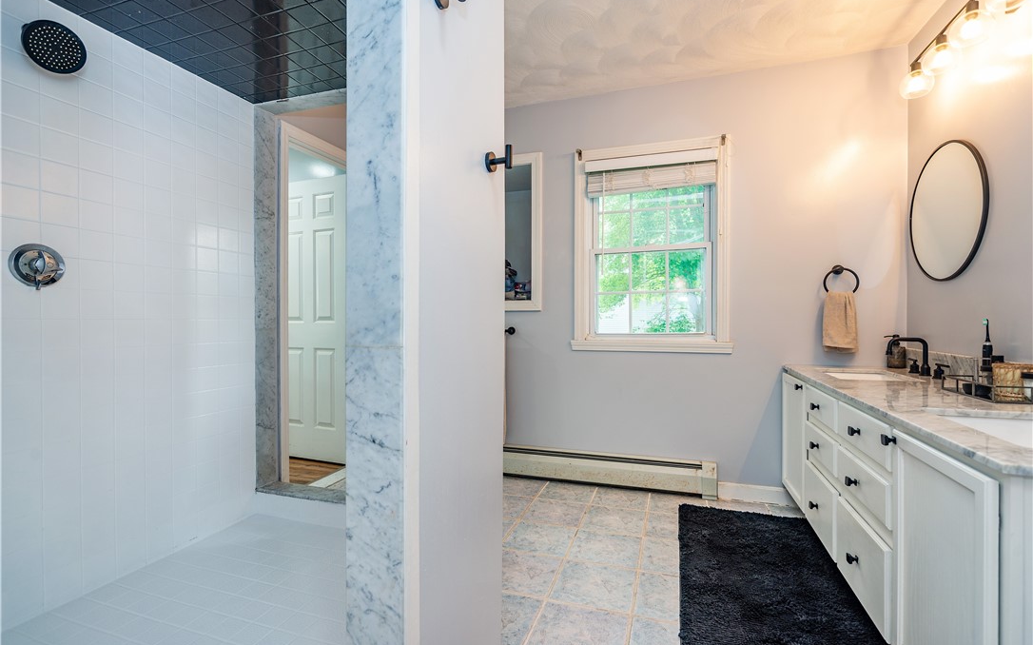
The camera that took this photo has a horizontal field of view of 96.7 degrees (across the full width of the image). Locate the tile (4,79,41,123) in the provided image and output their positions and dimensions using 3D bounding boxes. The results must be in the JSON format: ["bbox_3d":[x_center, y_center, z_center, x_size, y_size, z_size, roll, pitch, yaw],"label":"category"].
[{"bbox_3d":[-1.665,-0.737,1.534,0.008,0.110,0.109,0,0,19],"label":"tile"}]

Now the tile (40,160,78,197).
[{"bbox_3d":[-1.615,-0.508,1.623,0.008,0.108,0.108,0,0,19],"label":"tile"}]

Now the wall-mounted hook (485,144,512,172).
[{"bbox_3d":[-0.039,-0.418,1.170,0.060,0.069,0.054,0,0,19],"label":"wall-mounted hook"}]

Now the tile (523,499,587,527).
[{"bbox_3d":[0.212,1.016,2.457,0.298,0.010,0.298,0,0,19],"label":"tile"}]

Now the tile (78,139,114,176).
[{"bbox_3d":[-1.580,-0.618,1.726,0.008,0.108,0.108,0,0,19],"label":"tile"}]

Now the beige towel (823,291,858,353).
[{"bbox_3d":[1.709,0.001,2.420,0.162,0.325,0.055,0,0,19],"label":"beige towel"}]

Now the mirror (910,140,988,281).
[{"bbox_3d":[1.884,-0.475,2.022,0.024,0.587,0.587,0,0,19],"label":"mirror"}]

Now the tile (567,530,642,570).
[{"bbox_3d":[0.404,1.019,2.071,0.298,0.010,0.298,0,0,19],"label":"tile"}]

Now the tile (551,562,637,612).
[{"bbox_3d":[0.305,1.017,1.781,0.300,0.010,0.300,0,0,19],"label":"tile"}]

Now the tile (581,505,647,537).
[{"bbox_3d":[0.501,1.017,2.360,0.298,0.010,0.298,0,0,19],"label":"tile"}]

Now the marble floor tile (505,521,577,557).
[{"bbox_3d":[0.115,1.018,2.168,0.298,0.010,0.298,0,0,19],"label":"marble floor tile"}]

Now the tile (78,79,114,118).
[{"bbox_3d":[-1.594,-0.847,1.739,0.008,0.110,0.109,0,0,19],"label":"tile"}]

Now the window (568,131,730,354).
[{"bbox_3d":[0.796,-0.446,2.782,0.925,1.240,0.110,0,0,19],"label":"window"}]

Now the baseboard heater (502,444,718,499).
[{"bbox_3d":[0.441,0.911,2.868,1.500,0.195,0.072,0,0,19],"label":"baseboard heater"}]

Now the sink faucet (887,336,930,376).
[{"bbox_3d":[1.788,0.152,2.092,0.167,0.171,0.055,0,0,19],"label":"sink faucet"}]

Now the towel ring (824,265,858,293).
[{"bbox_3d":[1.716,-0.217,2.433,0.160,0.168,0.068,0,0,19],"label":"towel ring"}]

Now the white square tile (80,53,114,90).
[{"bbox_3d":[-1.594,-0.959,1.739,0.008,0.110,0.109,0,0,19],"label":"white square tile"}]

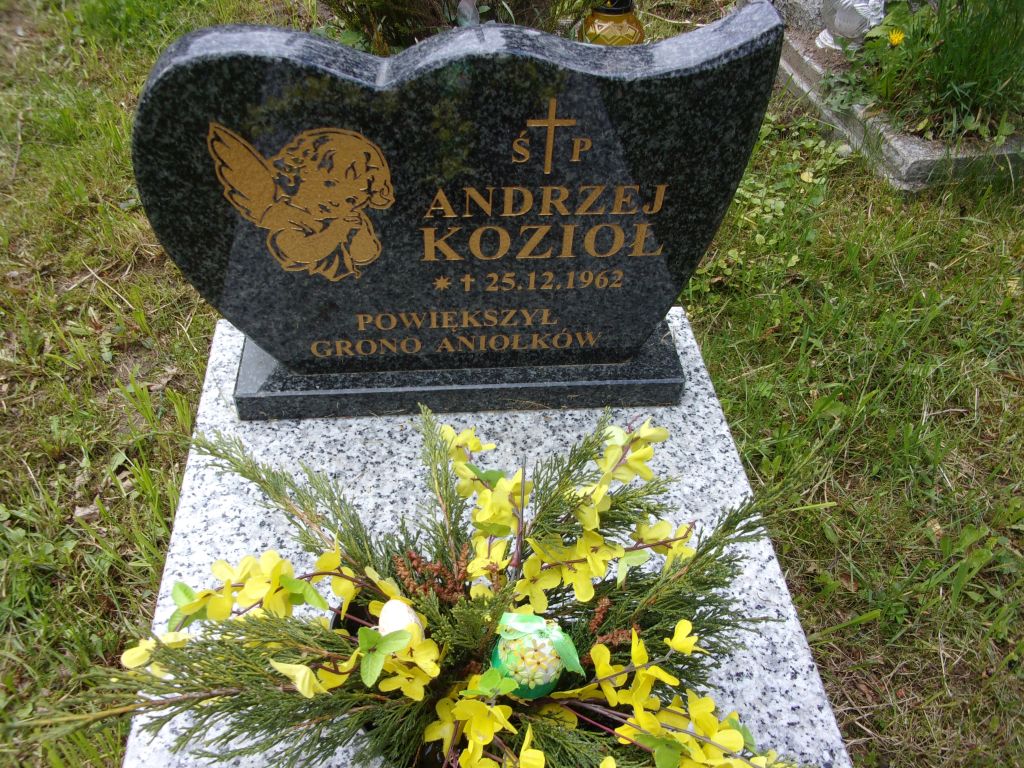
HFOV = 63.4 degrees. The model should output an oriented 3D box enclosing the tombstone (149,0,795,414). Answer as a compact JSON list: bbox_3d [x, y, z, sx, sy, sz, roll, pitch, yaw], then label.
[{"bbox_3d":[-0.061,-0.169,0.881,0.577,0.456,0.127,-2,46,-6],"label":"tombstone"}]

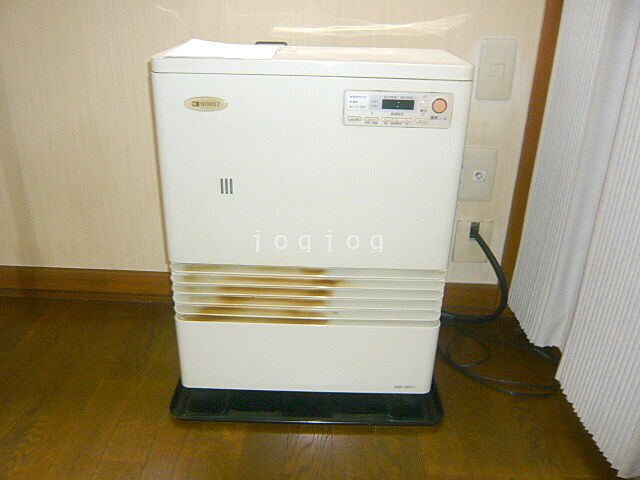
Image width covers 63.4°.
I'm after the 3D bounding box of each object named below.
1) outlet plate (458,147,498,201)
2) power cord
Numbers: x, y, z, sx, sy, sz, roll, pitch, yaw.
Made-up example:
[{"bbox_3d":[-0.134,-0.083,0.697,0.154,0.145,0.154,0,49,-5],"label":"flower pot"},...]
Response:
[{"bbox_3d":[0.352,-0.140,1.140,0.070,0.120,0.009,2,23,2],"label":"outlet plate"},{"bbox_3d":[0.383,0.130,1.082,0.265,0.250,0.300,2,23,2],"label":"power cord"}]

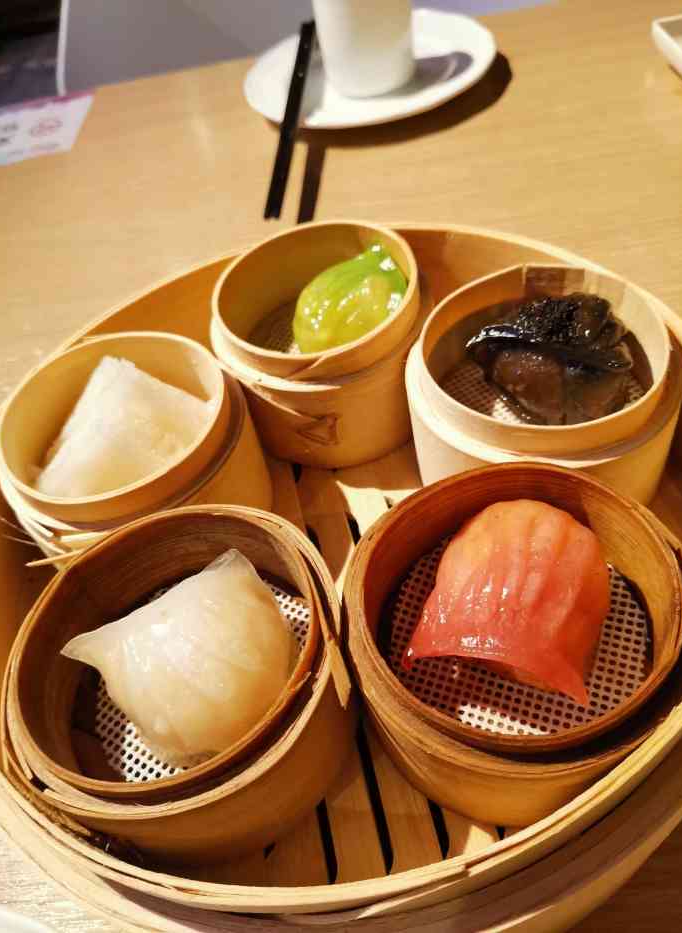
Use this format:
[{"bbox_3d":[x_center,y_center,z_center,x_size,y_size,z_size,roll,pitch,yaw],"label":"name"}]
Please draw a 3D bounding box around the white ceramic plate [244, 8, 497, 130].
[{"bbox_3d":[0.019,-0.280,0.505,0.184,0.021,0.184,-5,51,7],"label":"white ceramic plate"}]

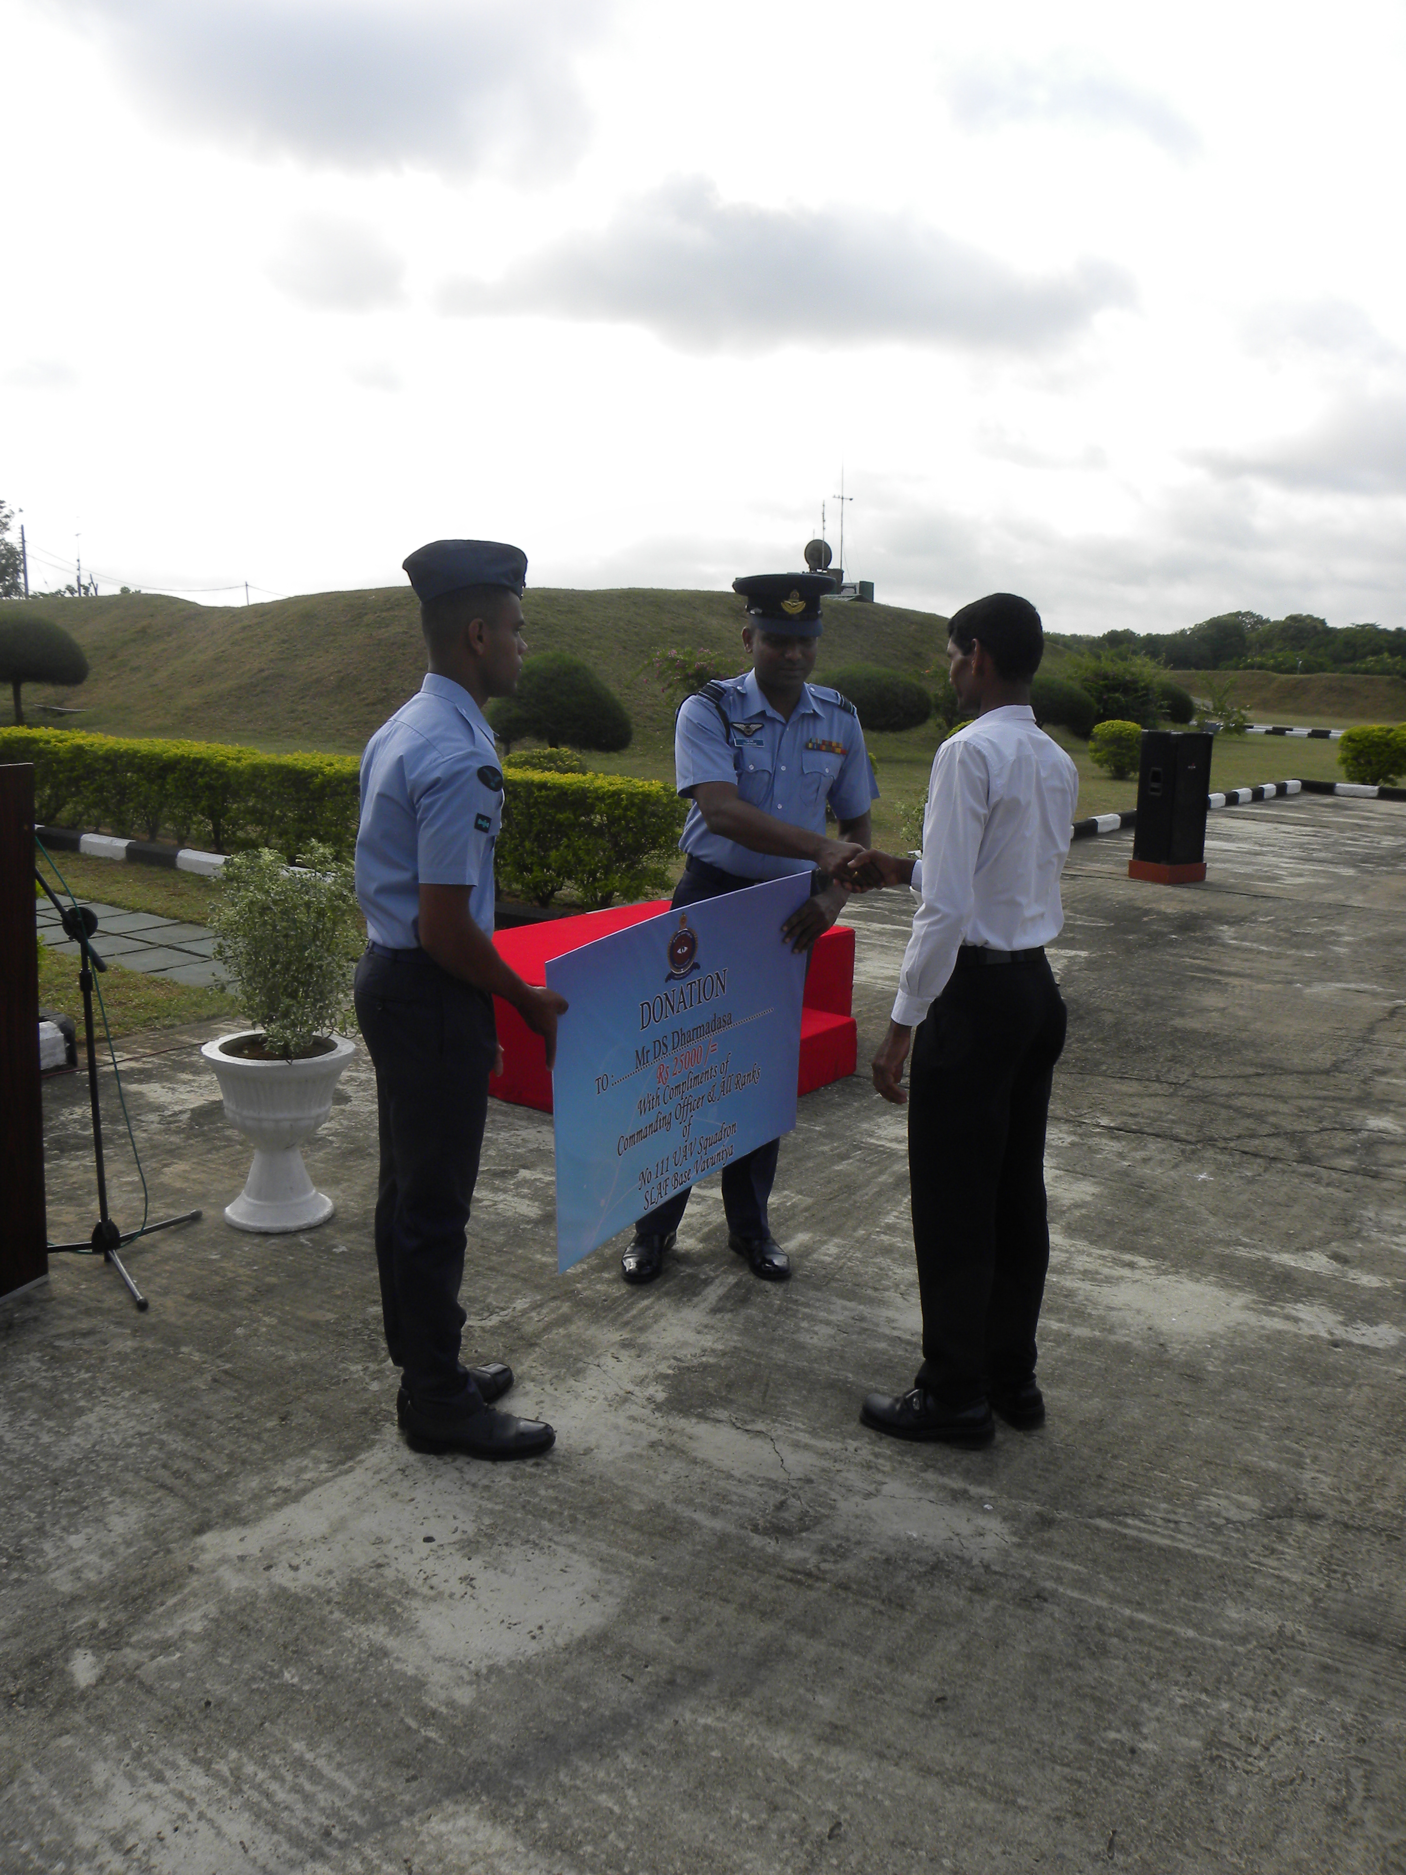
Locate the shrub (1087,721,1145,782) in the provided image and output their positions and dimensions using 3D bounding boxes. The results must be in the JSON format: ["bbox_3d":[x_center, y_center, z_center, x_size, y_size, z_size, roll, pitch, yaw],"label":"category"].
[{"bbox_3d":[6.663,-2.996,22.594,0.980,1.020,0.980,2,11,0],"label":"shrub"}]

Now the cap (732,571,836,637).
[{"bbox_3d":[0.191,-0.801,3.369,0.260,0.150,0.285,0,11,-11],"label":"cap"}]

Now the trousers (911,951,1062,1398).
[{"bbox_3d":[0.575,0.499,2.877,0.300,0.964,0.350,7,12,24],"label":"trousers"}]

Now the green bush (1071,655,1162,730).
[{"bbox_3d":[9.050,-5.334,30.800,1.900,1.600,1.800,0,12,0],"label":"green bush"}]

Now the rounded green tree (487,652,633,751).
[{"bbox_3d":[-1.895,-2.983,18.500,1.900,1.450,1.900,0,12,0],"label":"rounded green tree"}]

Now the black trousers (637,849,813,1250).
[{"bbox_3d":[0.054,0.329,3.593,0.460,1.000,0.300,-1,12,-6],"label":"black trousers"}]

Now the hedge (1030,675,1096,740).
[{"bbox_3d":[8.782,-5.975,36.470,2.600,1.600,2.600,2,11,0],"label":"hedge"}]

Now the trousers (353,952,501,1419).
[{"bbox_3d":[-0.549,0.485,2.800,0.290,0.961,0.360,0,11,-11],"label":"trousers"}]

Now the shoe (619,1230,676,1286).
[{"bbox_3d":[-0.118,0.800,3.687,0.100,0.105,0.290,4,12,17],"label":"shoe"}]

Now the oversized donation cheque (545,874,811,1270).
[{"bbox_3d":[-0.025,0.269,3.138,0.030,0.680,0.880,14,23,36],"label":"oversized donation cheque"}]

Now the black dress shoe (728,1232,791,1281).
[{"bbox_3d":[0.145,0.810,3.727,0.105,0.105,0.285,-3,12,-23],"label":"black dress shoe"}]

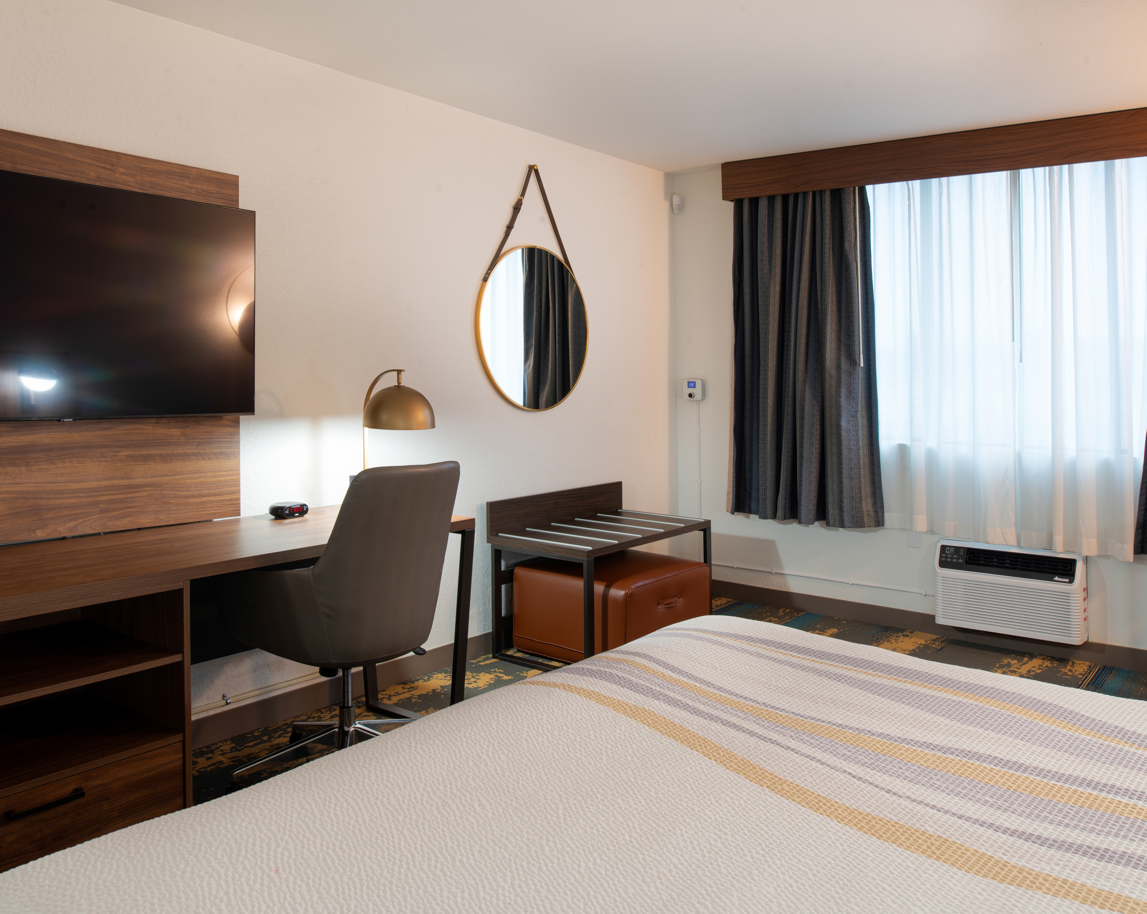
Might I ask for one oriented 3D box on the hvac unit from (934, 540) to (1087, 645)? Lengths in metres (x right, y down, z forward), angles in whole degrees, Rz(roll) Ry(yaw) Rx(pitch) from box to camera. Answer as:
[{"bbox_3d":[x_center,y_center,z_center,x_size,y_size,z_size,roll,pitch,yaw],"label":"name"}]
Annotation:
[{"bbox_3d":[2.092,0.633,4.366,0.648,0.410,0.121,5,7,35],"label":"hvac unit"}]

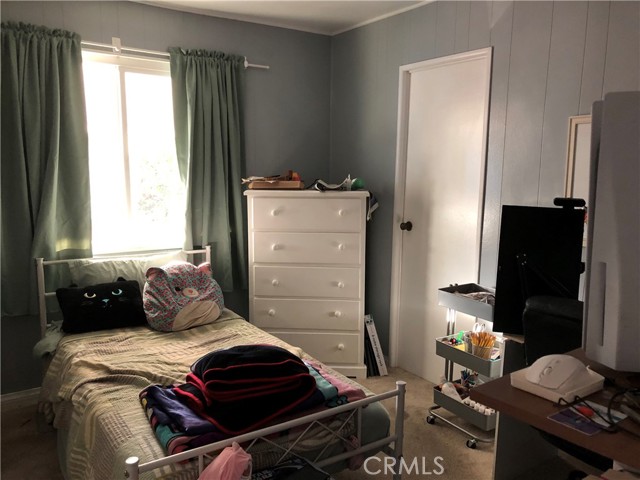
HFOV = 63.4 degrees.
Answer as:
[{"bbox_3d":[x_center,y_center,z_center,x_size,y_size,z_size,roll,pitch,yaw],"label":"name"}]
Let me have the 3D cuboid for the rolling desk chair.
[{"bbox_3d":[1.120,0.689,1.936,0.600,0.950,0.570,-7,11,-42],"label":"rolling desk chair"}]

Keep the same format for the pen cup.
[{"bbox_3d":[0.816,0.585,2.615,0.090,0.100,0.090,1,8,0],"label":"pen cup"}]

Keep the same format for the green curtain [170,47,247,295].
[{"bbox_3d":[-0.734,-0.426,3.492,0.529,1.616,0.120,-5,10,-34],"label":"green curtain"}]

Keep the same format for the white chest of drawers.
[{"bbox_3d":[-0.079,0.279,3.591,0.815,1.247,0.410,1,8,0],"label":"white chest of drawers"}]

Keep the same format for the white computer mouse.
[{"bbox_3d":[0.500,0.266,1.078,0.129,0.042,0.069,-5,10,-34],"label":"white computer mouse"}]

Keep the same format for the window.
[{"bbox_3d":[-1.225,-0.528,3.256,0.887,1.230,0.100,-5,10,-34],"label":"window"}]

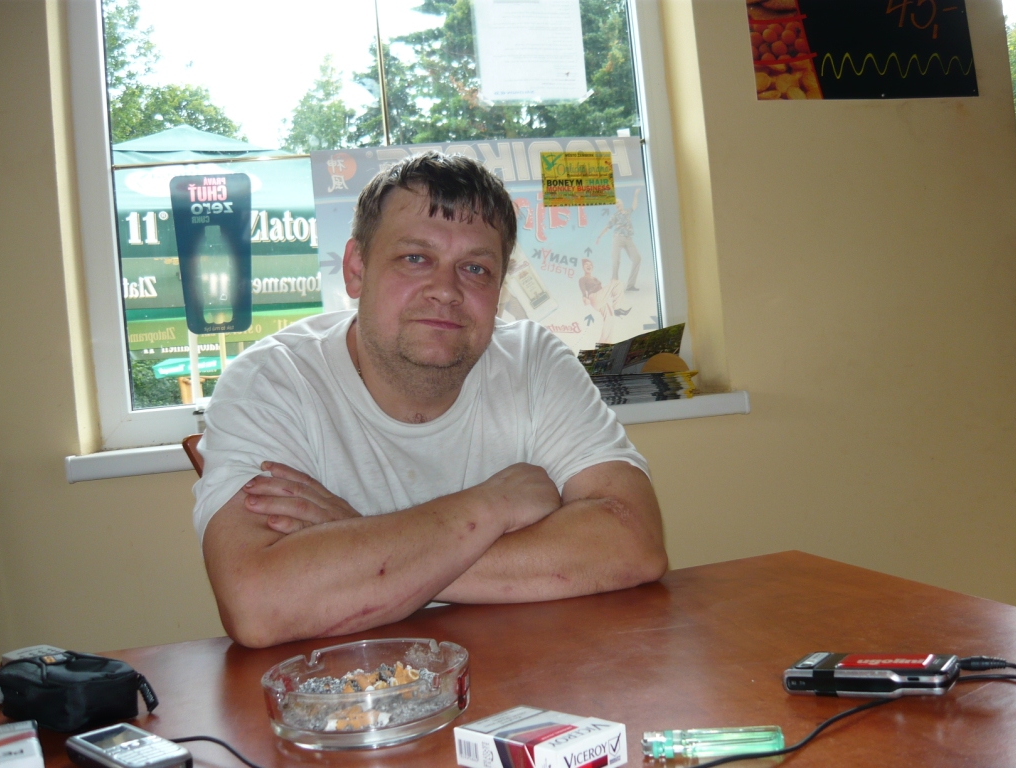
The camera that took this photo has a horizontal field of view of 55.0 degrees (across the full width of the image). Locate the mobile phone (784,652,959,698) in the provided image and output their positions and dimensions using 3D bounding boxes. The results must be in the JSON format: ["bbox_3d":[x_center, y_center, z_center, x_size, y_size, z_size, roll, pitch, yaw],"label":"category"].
[{"bbox_3d":[0.255,0.204,0.686,0.109,0.018,0.047,-5,-2,22],"label":"mobile phone"}]

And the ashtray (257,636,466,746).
[{"bbox_3d":[-0.101,0.225,0.713,0.149,0.040,0.149,-5,-2,0],"label":"ashtray"}]

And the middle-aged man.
[{"bbox_3d":[-0.091,0.379,1.240,0.534,1.262,0.599,-4,-2,-14],"label":"middle-aged man"}]

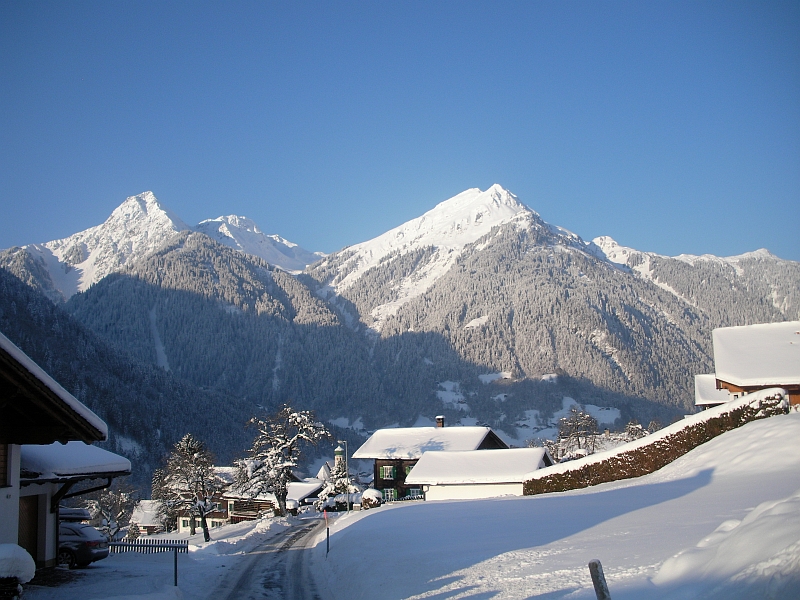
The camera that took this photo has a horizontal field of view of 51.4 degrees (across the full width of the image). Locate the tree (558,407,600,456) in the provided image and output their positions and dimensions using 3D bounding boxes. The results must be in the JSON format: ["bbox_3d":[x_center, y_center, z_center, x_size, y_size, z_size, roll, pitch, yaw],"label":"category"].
[{"bbox_3d":[20.811,15.797,97.000,4.660,6.760,4.660,-2,-8,0],"label":"tree"}]

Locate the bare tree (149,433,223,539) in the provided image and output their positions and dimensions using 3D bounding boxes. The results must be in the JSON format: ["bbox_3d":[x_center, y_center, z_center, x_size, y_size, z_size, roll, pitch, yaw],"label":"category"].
[{"bbox_3d":[-14.370,12.587,56.000,4.710,7.340,4.710,-2,-8,0],"label":"bare tree"}]

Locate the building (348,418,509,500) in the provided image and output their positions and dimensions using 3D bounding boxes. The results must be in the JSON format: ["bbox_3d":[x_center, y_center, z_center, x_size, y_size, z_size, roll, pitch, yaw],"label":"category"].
[{"bbox_3d":[3.411,15.853,82.595,12.450,7.900,10.500,-6,-9,29],"label":"building"}]

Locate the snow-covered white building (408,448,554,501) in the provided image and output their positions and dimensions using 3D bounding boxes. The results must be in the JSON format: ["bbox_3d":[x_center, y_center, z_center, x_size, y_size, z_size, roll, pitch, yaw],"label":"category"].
[{"bbox_3d":[6.921,14.312,67.651,10.130,4.200,9.210,-5,-9,24],"label":"snow-covered white building"}]

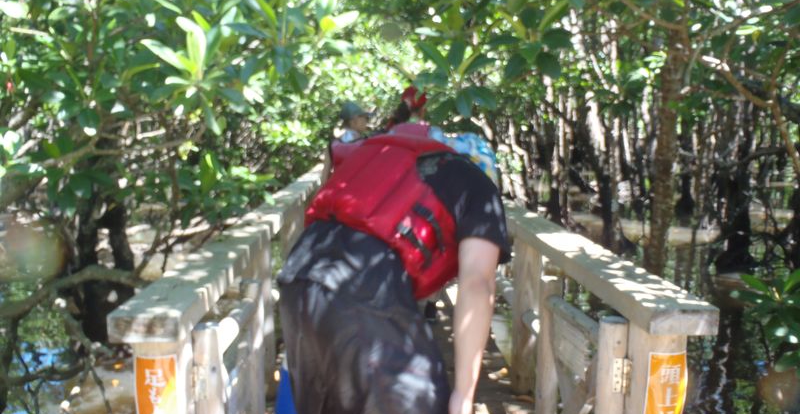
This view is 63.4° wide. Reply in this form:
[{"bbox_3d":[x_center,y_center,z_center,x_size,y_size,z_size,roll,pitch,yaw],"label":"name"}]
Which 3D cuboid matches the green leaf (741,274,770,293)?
[{"bbox_3d":[1.154,0.248,2.100,0.114,0.042,0.035,30,6,28],"label":"green leaf"}]

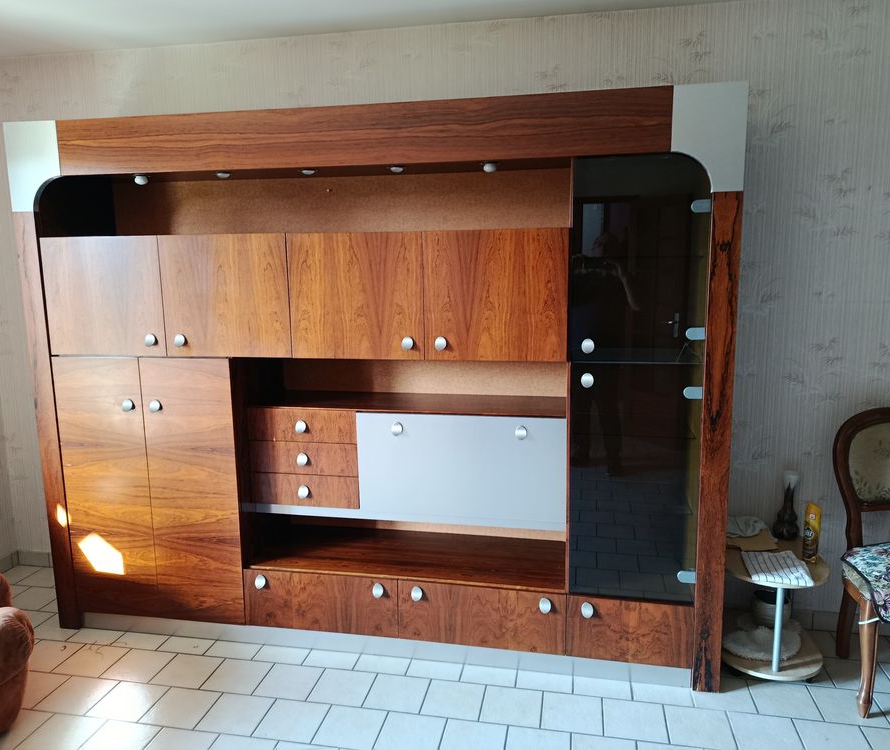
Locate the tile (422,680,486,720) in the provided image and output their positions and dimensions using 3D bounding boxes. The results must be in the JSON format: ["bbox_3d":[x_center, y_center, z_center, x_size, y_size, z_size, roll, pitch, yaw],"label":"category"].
[{"bbox_3d":[0.032,1.137,2.414,0.199,0.010,0.199,1,9,11],"label":"tile"}]

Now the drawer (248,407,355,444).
[{"bbox_3d":[-0.528,0.174,2.878,0.447,0.132,0.326,1,9,11],"label":"drawer"}]

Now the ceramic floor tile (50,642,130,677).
[{"bbox_3d":[-1.360,1.107,2.676,0.200,0.010,0.200,1,9,11],"label":"ceramic floor tile"}]

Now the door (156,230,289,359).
[{"bbox_3d":[-0.812,-0.288,2.556,0.504,0.450,0.030,1,9,11],"label":"door"}]

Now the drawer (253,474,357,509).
[{"bbox_3d":[-0.510,0.424,2.846,0.435,0.126,0.334,1,9,11],"label":"drawer"}]

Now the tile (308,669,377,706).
[{"bbox_3d":[-0.368,1.129,2.493,0.199,0.010,0.199,1,9,11],"label":"tile"}]

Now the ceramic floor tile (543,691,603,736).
[{"bbox_3d":[0.430,1.142,2.337,0.200,0.010,0.200,1,9,11],"label":"ceramic floor tile"}]

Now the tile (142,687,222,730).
[{"bbox_3d":[-0.905,1.150,2.391,0.200,0.010,0.199,1,9,11],"label":"tile"}]

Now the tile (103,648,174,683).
[{"bbox_3d":[-1.161,1.111,2.638,0.200,0.010,0.200,1,9,11],"label":"tile"}]

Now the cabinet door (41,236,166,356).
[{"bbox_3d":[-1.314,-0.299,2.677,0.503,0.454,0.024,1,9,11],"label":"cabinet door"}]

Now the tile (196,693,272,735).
[{"bbox_3d":[-0.706,1.154,2.353,0.200,0.010,0.199,1,9,11],"label":"tile"}]

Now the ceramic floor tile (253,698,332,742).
[{"bbox_3d":[-0.507,1.158,2.314,0.200,0.010,0.199,1,9,11],"label":"ceramic floor tile"}]

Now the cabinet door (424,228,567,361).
[{"bbox_3d":[0.170,-0.268,2.366,0.493,0.445,0.030,1,9,11],"label":"cabinet door"}]

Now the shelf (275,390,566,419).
[{"bbox_3d":[-0.130,0.115,2.749,1.211,0.020,0.375,1,9,11],"label":"shelf"}]

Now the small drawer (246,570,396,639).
[{"bbox_3d":[-0.446,0.849,2.867,0.624,0.236,0.405,1,9,11],"label":"small drawer"}]

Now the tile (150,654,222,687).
[{"bbox_3d":[-0.965,1.116,2.604,0.200,0.010,0.199,1,9,11],"label":"tile"}]

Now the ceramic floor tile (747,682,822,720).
[{"bbox_3d":[1.169,1.125,2.396,0.199,0.010,0.199,1,9,11],"label":"ceramic floor tile"}]

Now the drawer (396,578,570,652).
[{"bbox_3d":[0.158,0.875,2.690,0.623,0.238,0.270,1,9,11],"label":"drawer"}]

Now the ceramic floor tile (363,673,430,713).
[{"bbox_3d":[-0.167,1.130,2.450,0.200,0.010,0.200,1,9,11],"label":"ceramic floor tile"}]

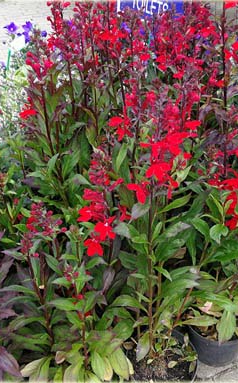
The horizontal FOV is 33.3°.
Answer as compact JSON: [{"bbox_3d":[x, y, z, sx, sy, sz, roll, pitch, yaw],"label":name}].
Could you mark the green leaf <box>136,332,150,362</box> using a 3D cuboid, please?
[{"bbox_3d":[0.065,0.413,1.053,0.037,0.060,0.048,0,34,0],"label":"green leaf"}]

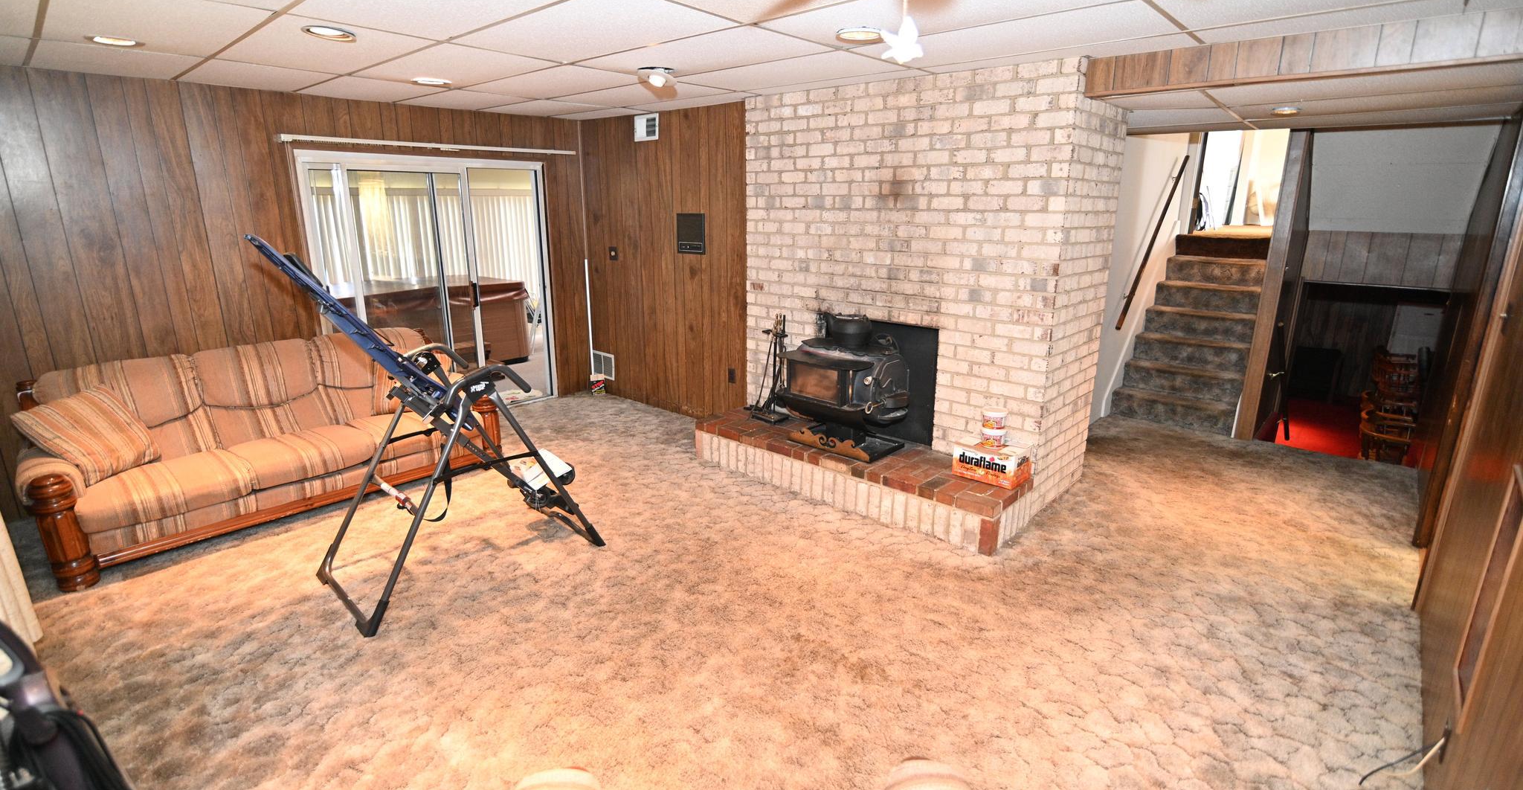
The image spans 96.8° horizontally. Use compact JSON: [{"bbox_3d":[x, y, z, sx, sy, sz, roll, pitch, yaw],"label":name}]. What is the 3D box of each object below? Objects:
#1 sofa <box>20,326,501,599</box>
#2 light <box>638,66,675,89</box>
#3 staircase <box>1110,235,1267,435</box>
[{"bbox_3d":[-2.785,0.164,4.025,0.990,0.870,2.230,14,21,40],"label":"sofa"},{"bbox_3d":[-0.549,-1.660,3.547,0.190,0.075,0.190,0,16,0],"label":"light"},{"bbox_3d":[3.717,-0.578,5.693,0.860,1.440,1.400,14,21,40],"label":"staircase"}]

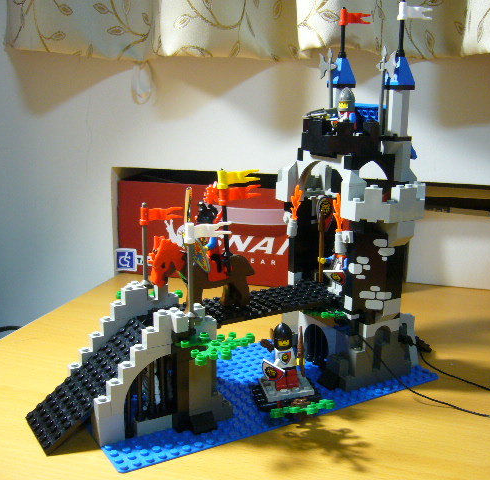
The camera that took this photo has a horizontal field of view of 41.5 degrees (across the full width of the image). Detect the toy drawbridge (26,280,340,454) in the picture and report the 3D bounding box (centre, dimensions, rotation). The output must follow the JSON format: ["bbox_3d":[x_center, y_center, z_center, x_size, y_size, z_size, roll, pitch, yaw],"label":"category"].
[{"bbox_3d":[-0.036,0.074,0.449,0.220,0.080,0.064,-7,15,-31],"label":"toy drawbridge"}]

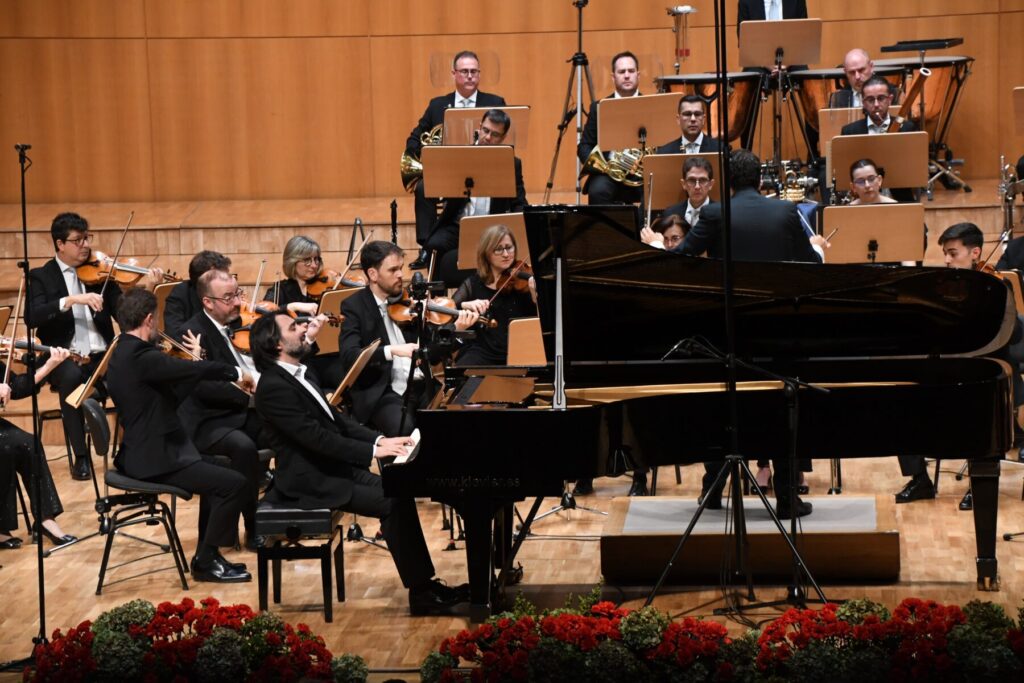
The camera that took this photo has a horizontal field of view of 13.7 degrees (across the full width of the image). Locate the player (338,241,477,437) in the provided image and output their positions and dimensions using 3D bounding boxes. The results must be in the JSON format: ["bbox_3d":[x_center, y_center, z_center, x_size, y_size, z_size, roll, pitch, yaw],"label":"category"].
[{"bbox_3d":[-0.514,0.196,20.750,0.720,1.350,0.580,3,9,32],"label":"player"}]

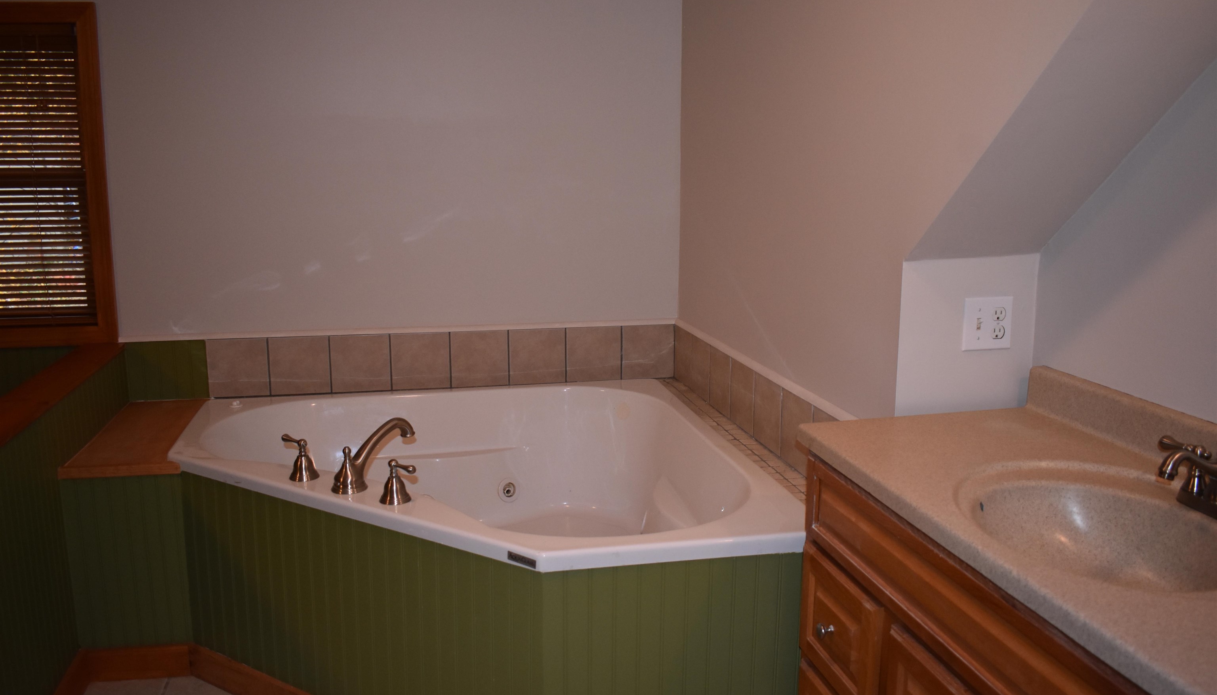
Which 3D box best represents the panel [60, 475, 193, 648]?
[{"bbox_3d":[-1.318,0.586,2.791,0.299,0.497,0.012,-2,11,-12],"label":"panel"}]

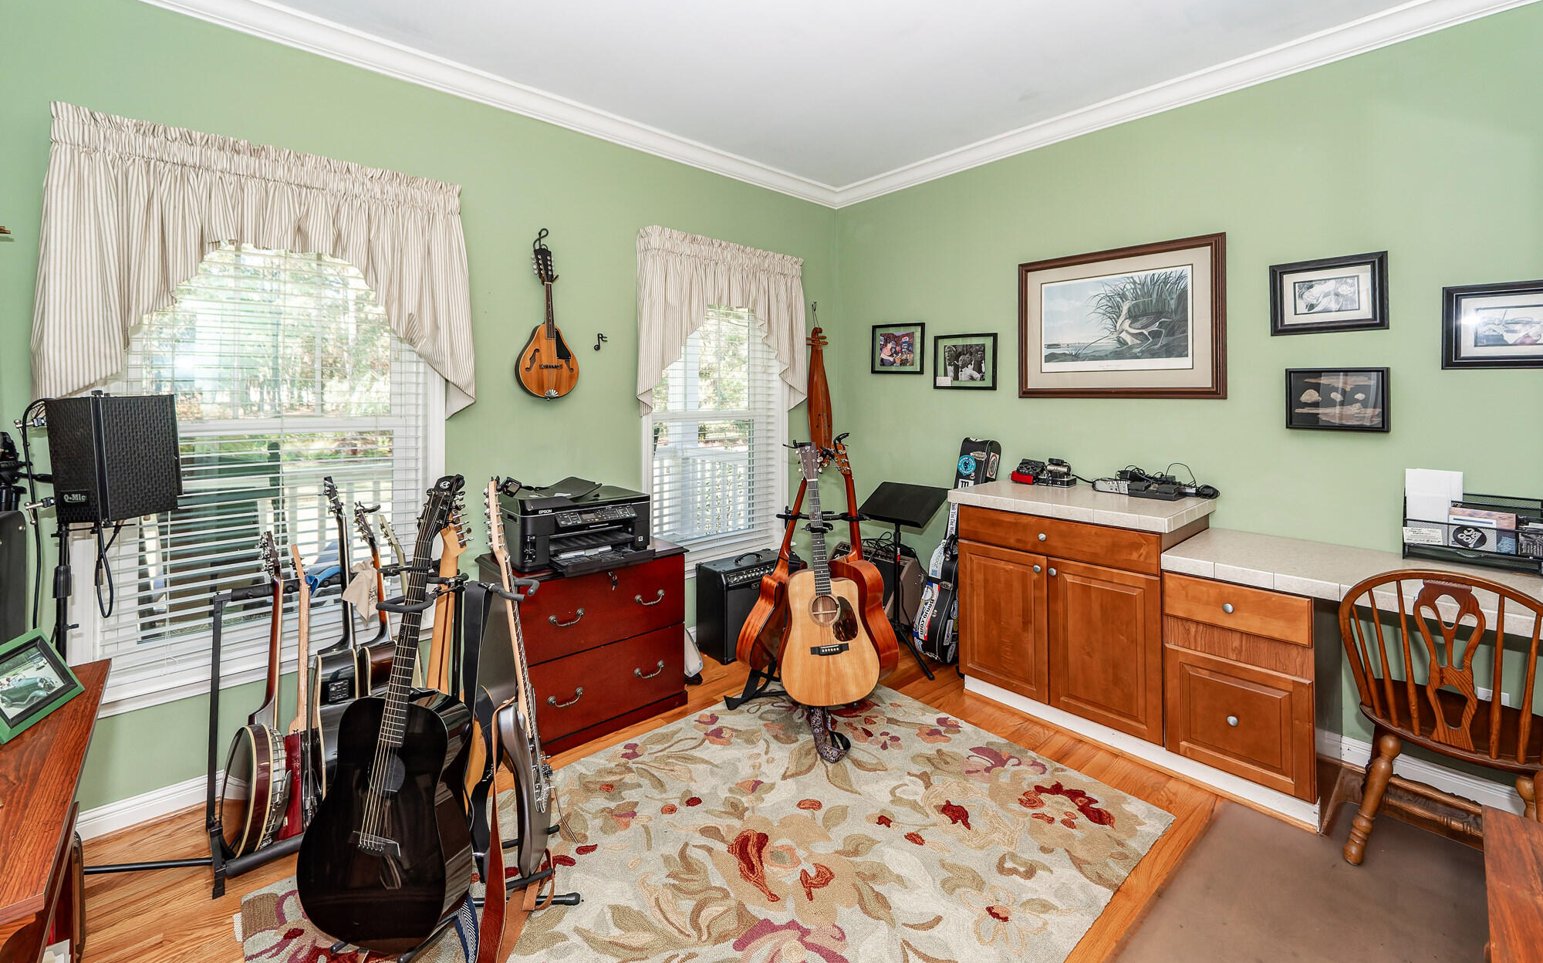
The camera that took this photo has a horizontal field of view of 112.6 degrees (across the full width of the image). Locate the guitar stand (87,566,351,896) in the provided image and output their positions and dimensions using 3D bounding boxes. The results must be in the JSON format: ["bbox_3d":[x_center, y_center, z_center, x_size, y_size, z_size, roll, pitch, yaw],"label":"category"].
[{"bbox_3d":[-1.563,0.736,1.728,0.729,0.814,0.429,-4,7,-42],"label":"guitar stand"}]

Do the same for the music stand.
[{"bbox_3d":[0.632,0.474,2.617,0.449,0.928,0.479,-4,5,-42],"label":"music stand"}]

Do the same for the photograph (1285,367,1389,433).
[{"bbox_3d":[2.236,-0.326,2.038,0.029,0.247,0.285,-4,7,-42],"label":"photograph"}]

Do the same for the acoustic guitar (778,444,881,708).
[{"bbox_3d":[0.217,0.381,2.262,0.400,1.070,0.130,-5,-3,-6],"label":"acoustic guitar"}]

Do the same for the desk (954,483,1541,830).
[{"bbox_3d":[1.759,0.600,2.088,0.611,0.960,1.837,-4,7,-42],"label":"desk"}]

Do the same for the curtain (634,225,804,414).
[{"bbox_3d":[-0.250,-0.873,2.946,1.111,0.949,0.122,-3,5,-37],"label":"curtain"}]

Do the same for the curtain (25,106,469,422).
[{"bbox_3d":[-1.716,-0.689,1.847,1.082,0.938,0.122,-3,5,-37],"label":"curtain"}]

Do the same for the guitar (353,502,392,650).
[{"bbox_3d":[-1.307,0.543,1.705,0.112,0.979,0.377,-6,-11,-43],"label":"guitar"}]

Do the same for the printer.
[{"bbox_3d":[-0.850,0.185,2.264,0.492,0.283,0.458,-4,7,-42],"label":"printer"}]

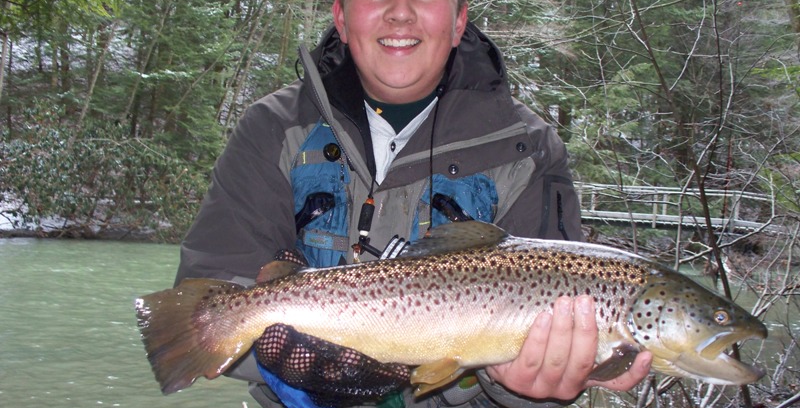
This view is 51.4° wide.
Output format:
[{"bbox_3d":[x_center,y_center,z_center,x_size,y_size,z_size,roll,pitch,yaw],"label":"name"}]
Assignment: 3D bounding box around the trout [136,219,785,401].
[{"bbox_3d":[0.043,0.101,0.790,0.600,0.165,0.100,1,-5,7],"label":"trout"}]

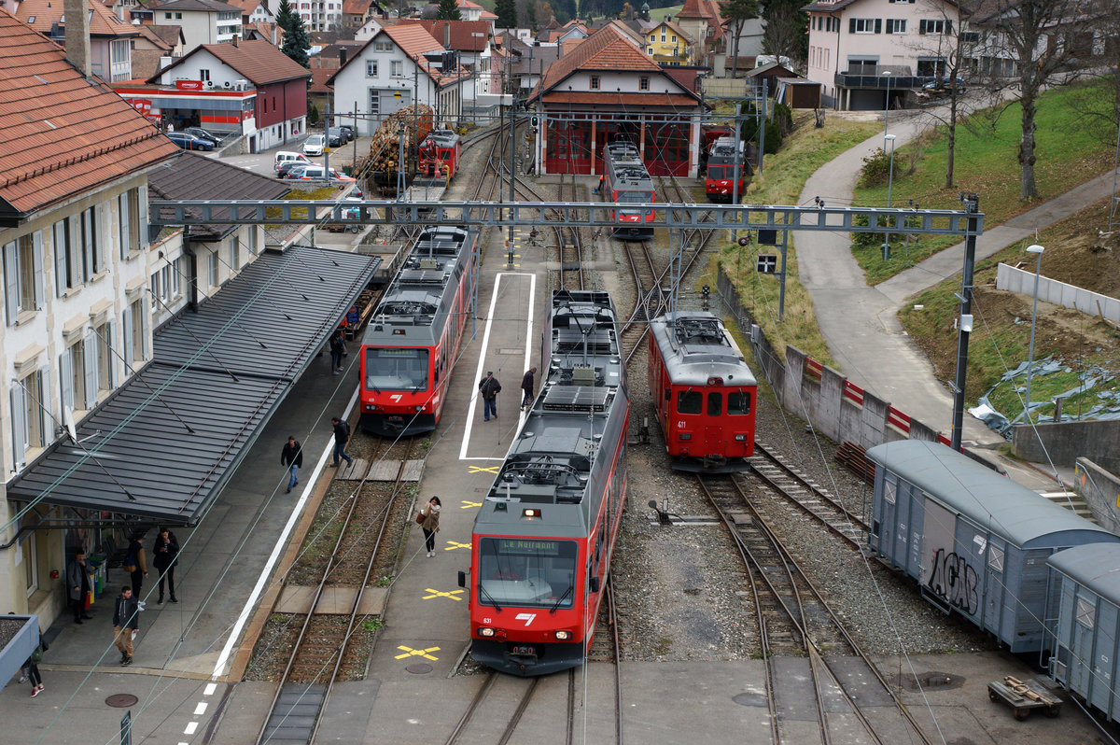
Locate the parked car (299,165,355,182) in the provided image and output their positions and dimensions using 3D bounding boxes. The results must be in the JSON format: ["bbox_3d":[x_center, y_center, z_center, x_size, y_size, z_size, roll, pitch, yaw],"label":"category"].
[{"bbox_3d":[-17.676,-14.459,121.461,4.300,1.830,1.750,-2,13,-12],"label":"parked car"}]

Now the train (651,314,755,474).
[{"bbox_3d":[4.702,0.150,55.184,2.650,3.750,11.200,1,13,0],"label":"train"}]

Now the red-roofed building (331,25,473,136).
[{"bbox_3d":[-18.011,-33.840,185.644,12.300,11.400,28.000,2,13,3],"label":"red-roofed building"}]

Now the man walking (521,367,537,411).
[{"bbox_3d":[-1.141,0.576,58.121,0.550,1.580,0.500,2,13,3],"label":"man walking"}]

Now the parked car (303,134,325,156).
[{"bbox_3d":[-22.404,-20.955,149.445,1.820,1.500,4.300,1,13,-1],"label":"parked car"}]

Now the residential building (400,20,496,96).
[{"bbox_3d":[-15.713,-43.640,226.000,13.000,10.600,12.000,2,13,5],"label":"residential building"}]

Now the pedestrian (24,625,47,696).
[{"bbox_3d":[-11.066,5.955,34.066,0.500,1.650,0.470,-10,17,-40],"label":"pedestrian"}]

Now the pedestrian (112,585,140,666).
[{"bbox_3d":[-9.515,5.534,35.479,0.580,1.784,0.480,1,13,0],"label":"pedestrian"}]

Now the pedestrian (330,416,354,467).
[{"bbox_3d":[-6.823,2.151,50.614,0.680,1.600,0.500,0,13,-6],"label":"pedestrian"}]

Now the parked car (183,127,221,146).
[{"bbox_3d":[-34.452,-22.484,155.500,4.150,1.580,1.780,6,14,21],"label":"parked car"}]

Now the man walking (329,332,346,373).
[{"bbox_3d":[-8.641,-0.828,62.759,0.480,1.700,0.520,7,14,23],"label":"man walking"}]

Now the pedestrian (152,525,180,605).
[{"bbox_3d":[-9.479,4.648,38.866,0.580,1.820,0.400,0,13,-7],"label":"pedestrian"}]

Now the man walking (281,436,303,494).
[{"bbox_3d":[-8.004,2.672,48.243,0.620,1.680,0.600,5,14,15],"label":"man walking"}]

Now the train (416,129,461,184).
[{"bbox_3d":[-9.480,-17.002,128.827,2.600,3.900,11.000,1,13,-1],"label":"train"}]

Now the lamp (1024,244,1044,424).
[{"bbox_3d":[14.221,-0.938,49.103,0.600,5.800,0.300,-1,13,-8],"label":"lamp"}]

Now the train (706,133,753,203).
[{"bbox_3d":[13.110,-16.024,126.401,2.700,3.800,17.000,3,13,6],"label":"train"}]

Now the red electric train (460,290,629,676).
[{"bbox_3d":[0.408,1.296,49.478,3.000,3.950,31.300,2,13,2],"label":"red electric train"}]

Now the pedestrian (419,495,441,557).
[{"bbox_3d":[-3.461,4.077,43.010,0.620,1.634,0.450,1,13,0],"label":"pedestrian"}]

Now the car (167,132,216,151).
[{"bbox_3d":[-34.326,-21.415,151.000,4.600,1.480,1.800,6,14,21],"label":"car"}]

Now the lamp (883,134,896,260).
[{"bbox_3d":[15.237,-8.125,75.345,0.650,6.000,0.300,1,13,0],"label":"lamp"}]

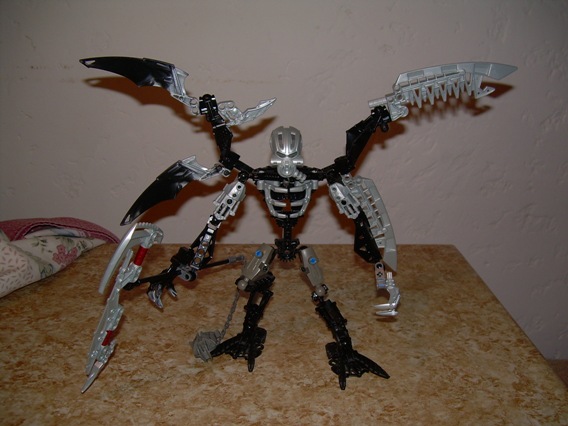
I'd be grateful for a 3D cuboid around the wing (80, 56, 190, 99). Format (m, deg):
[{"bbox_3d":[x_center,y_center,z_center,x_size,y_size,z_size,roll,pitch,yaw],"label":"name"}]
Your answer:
[{"bbox_3d":[-0.130,-0.123,0.550,0.102,0.027,0.015,9,0,-7],"label":"wing"}]

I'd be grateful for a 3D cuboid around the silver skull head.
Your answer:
[{"bbox_3d":[0.003,-0.054,0.554,0.030,0.043,0.034,0,18,0],"label":"silver skull head"}]

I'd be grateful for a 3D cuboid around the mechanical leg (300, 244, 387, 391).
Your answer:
[{"bbox_3d":[0.056,0.092,0.577,0.077,0.118,0.066,0,18,0],"label":"mechanical leg"}]

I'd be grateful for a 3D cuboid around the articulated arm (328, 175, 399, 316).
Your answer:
[{"bbox_3d":[0.073,0.029,0.583,0.063,0.135,0.045,0,18,0],"label":"articulated arm"}]

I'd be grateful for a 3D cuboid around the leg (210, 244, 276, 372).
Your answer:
[{"bbox_3d":[-0.040,0.086,0.598,0.063,0.115,0.062,0,18,0],"label":"leg"}]

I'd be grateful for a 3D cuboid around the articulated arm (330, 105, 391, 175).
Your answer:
[{"bbox_3d":[0.069,-0.067,0.560,0.028,0.072,0.025,41,0,0],"label":"articulated arm"}]

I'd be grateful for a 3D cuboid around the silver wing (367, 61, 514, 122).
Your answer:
[{"bbox_3d":[0.141,-0.113,0.555,0.135,0.038,0.018,-14,0,0],"label":"silver wing"}]

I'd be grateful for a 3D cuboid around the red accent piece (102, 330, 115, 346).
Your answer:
[{"bbox_3d":[-0.157,0.112,0.557,0.005,0.015,0.006,22,-6,0],"label":"red accent piece"}]

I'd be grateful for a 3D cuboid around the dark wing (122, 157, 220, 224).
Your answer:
[{"bbox_3d":[-0.106,-0.021,0.557,0.102,0.026,0.015,-34,0,-7],"label":"dark wing"}]

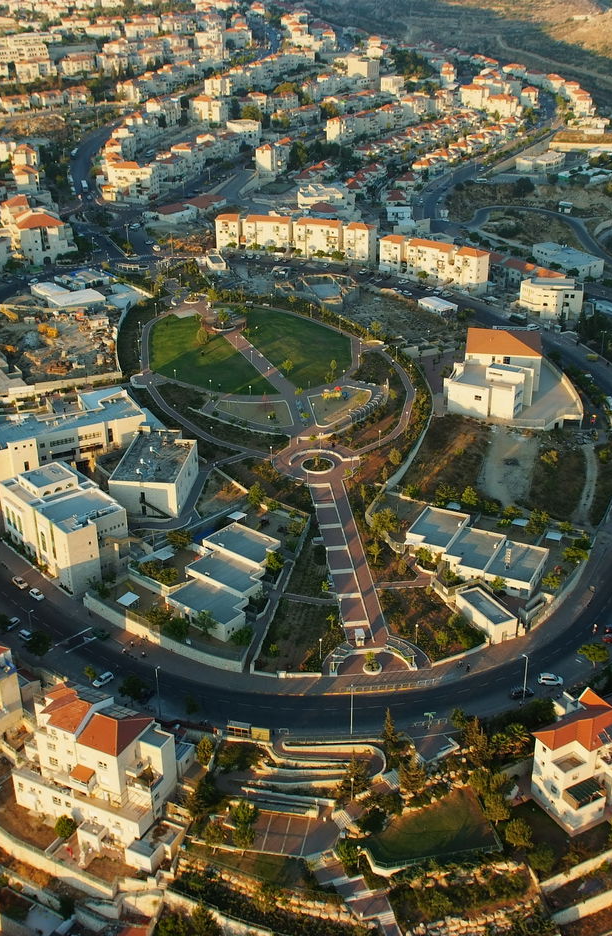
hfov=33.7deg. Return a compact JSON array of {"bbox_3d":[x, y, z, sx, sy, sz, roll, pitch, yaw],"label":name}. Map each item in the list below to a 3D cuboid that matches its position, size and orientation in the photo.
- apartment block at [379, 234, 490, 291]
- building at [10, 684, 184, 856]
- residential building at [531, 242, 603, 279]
[{"bbox_3d":[53.920,-87.640,425.560,49.800,15.500,11.500,21,32,38],"label":"apartment block"},{"bbox_3d":[-34.100,47.940,166.760,25.700,18.300,13.600,12,28,25],"label":"building"},{"bbox_3d":[111.990,-89.590,437.010,14.880,6.700,39.900,-9,26,-18],"label":"residential building"}]

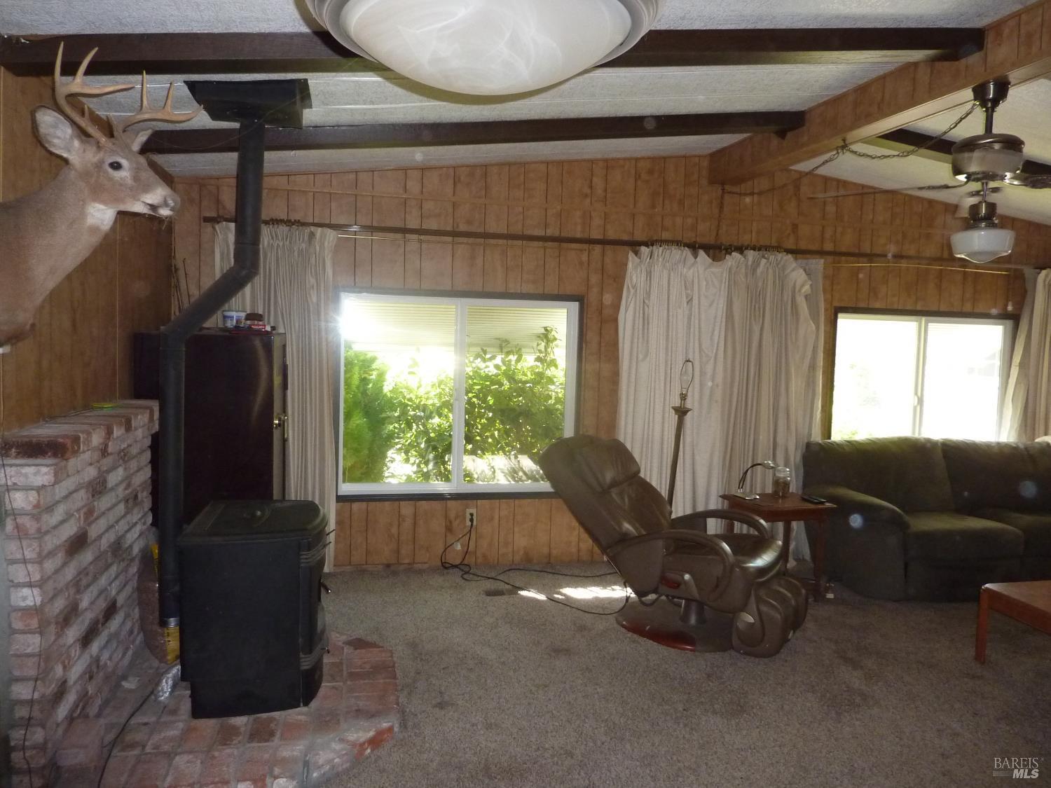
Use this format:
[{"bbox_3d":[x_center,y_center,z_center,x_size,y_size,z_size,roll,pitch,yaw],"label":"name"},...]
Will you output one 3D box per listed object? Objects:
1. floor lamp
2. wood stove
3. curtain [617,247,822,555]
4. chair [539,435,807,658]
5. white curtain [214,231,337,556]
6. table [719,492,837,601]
[{"bbox_3d":[0.959,0.487,4.816,0.260,1.423,0.260,5,3,-14],"label":"floor lamp"},{"bbox_3d":[-1.073,0.836,3.106,0.530,0.680,0.640,1,3,-15],"label":"wood stove"},{"bbox_3d":[1.331,0.114,5.220,1.440,2.110,0.200,1,3,-14],"label":"curtain"},{"bbox_3d":[0.797,0.750,4.017,1.310,0.985,0.700,4,4,27],"label":"chair"},{"bbox_3d":[-1.509,0.049,4.588,0.690,2.090,0.140,1,3,-14],"label":"white curtain"},{"bbox_3d":[1.533,0.942,4.622,0.535,0.570,0.470,1,3,-14],"label":"table"}]

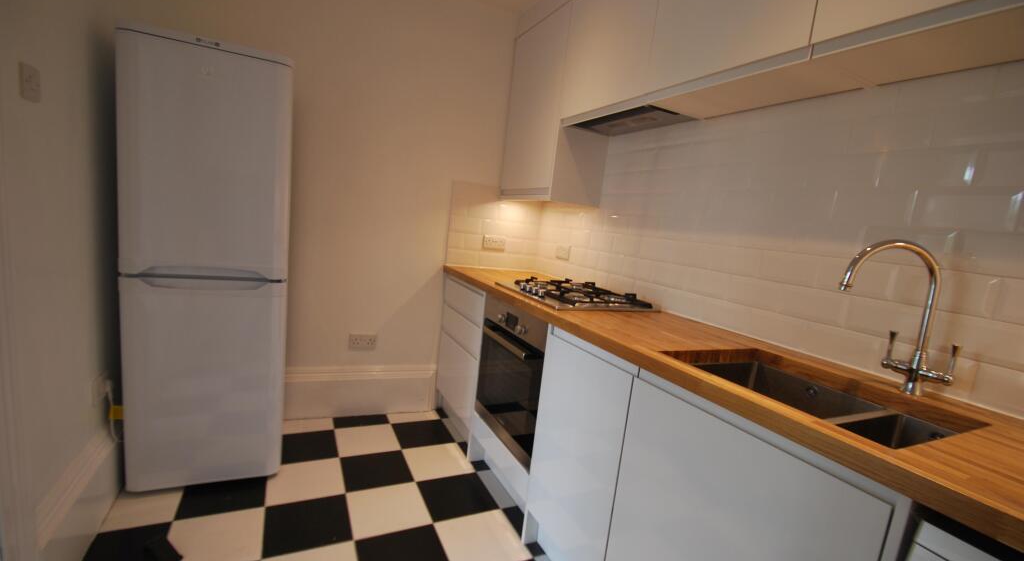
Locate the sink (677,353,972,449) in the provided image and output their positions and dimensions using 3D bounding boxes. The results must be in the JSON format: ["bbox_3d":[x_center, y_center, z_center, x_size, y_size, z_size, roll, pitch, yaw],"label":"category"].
[{"bbox_3d":[0.721,0.370,1.087,0.415,0.195,0.540,3,8,-28],"label":"sink"}]

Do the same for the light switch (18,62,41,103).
[{"bbox_3d":[-1.175,-0.485,1.043,0.012,0.086,0.086,3,8,-28],"label":"light switch"}]

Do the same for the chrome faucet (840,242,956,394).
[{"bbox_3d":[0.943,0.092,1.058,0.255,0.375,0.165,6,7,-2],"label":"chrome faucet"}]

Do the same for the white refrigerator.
[{"bbox_3d":[-1.322,-0.039,1.918,0.545,1.761,0.575,3,8,-28],"label":"white refrigerator"}]

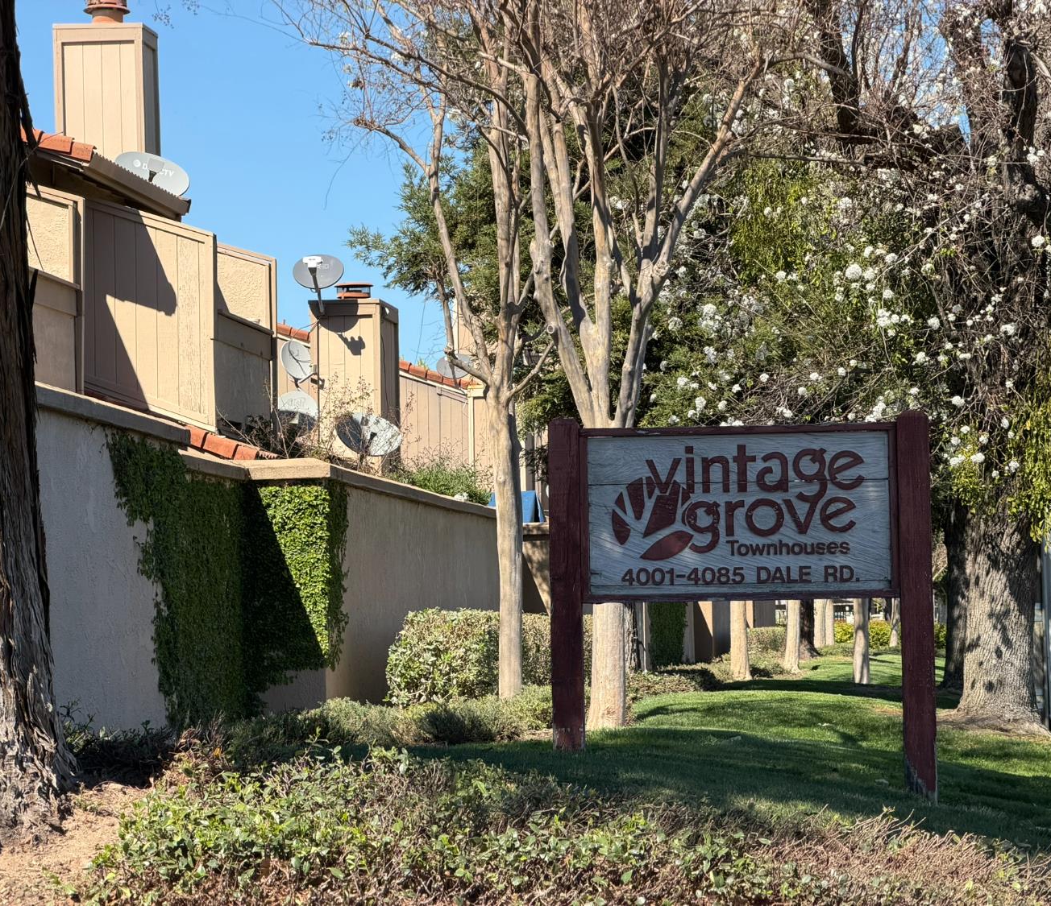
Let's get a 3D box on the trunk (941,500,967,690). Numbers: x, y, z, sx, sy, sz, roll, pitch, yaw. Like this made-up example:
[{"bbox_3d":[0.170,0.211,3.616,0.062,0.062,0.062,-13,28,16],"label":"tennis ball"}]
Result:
[{"bbox_3d":[5.743,1.830,46.060,0.550,2.600,0.550,-1,-3,6],"label":"trunk"}]

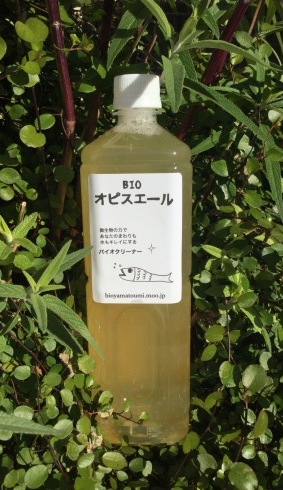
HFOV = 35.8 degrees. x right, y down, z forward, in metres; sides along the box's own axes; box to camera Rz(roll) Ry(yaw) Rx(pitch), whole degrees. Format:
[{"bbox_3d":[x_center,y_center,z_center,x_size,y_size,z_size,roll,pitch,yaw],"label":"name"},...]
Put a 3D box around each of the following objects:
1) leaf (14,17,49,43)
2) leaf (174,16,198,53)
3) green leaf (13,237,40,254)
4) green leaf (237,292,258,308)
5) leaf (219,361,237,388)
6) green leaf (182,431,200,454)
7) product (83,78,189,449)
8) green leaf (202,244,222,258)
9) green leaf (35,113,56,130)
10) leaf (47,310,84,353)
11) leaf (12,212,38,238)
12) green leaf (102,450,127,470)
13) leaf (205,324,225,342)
[{"bbox_3d":[-0.083,-0.163,0.332,0.026,0.019,0.006,12,-20,0],"label":"leaf"},{"bbox_3d":[0.033,-0.156,0.325,0.009,0.029,0.008,37,12,12],"label":"leaf"},{"bbox_3d":[-0.089,0.001,0.335,0.024,0.008,0.005,23,-19,16],"label":"green leaf"},{"bbox_3d":[0.089,0.047,0.370,0.020,0.013,0.005,-24,-24,-5],"label":"green leaf"},{"bbox_3d":[0.072,0.107,0.365,0.014,0.024,0.005,-13,-23,4],"label":"leaf"},{"bbox_3d":[0.036,0.144,0.320,0.011,0.004,0.017,26,54,15],"label":"green leaf"},{"bbox_3d":[-0.001,0.013,0.317,0.071,0.257,0.071,0,14,2],"label":"product"},{"bbox_3d":[0.056,0.005,0.345,0.017,0.005,0.007,33,69,19],"label":"green leaf"},{"bbox_3d":[-0.078,-0.100,0.355,0.017,0.014,0.004,-30,2,-17],"label":"green leaf"},{"bbox_3d":[-0.055,0.061,0.312,0.010,0.009,0.045,-40,62,-17],"label":"leaf"},{"bbox_3d":[-0.090,-0.015,0.340,0.029,0.005,0.009,-38,68,-11],"label":"leaf"},{"bbox_3d":[-0.019,0.157,0.318,0.018,0.003,0.015,16,58,0],"label":"green leaf"},{"bbox_3d":[0.057,0.069,0.338,0.015,0.014,0.003,-18,-24,0],"label":"leaf"}]

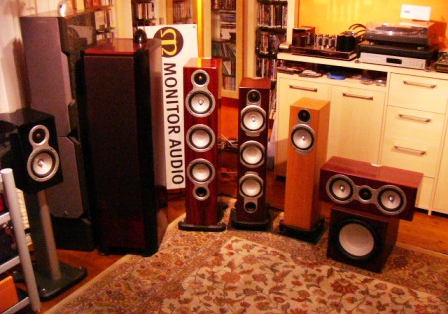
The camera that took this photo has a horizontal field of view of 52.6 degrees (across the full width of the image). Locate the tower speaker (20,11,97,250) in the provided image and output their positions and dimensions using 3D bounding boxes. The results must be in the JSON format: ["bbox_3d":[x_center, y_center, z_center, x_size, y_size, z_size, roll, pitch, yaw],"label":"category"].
[{"bbox_3d":[-0.884,-0.144,2.721,0.250,1.355,0.490,3,20,6],"label":"tower speaker"}]

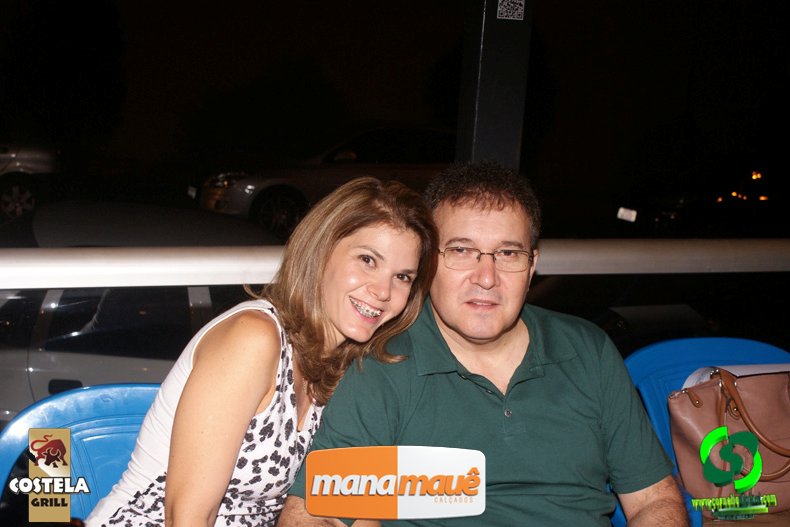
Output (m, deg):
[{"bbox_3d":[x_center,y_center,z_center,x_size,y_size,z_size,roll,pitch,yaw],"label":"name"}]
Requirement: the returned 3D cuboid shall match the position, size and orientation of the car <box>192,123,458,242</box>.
[{"bbox_3d":[-0.443,-1.168,12.811,4.420,1.460,1.770,-1,13,-21],"label":"car"}]

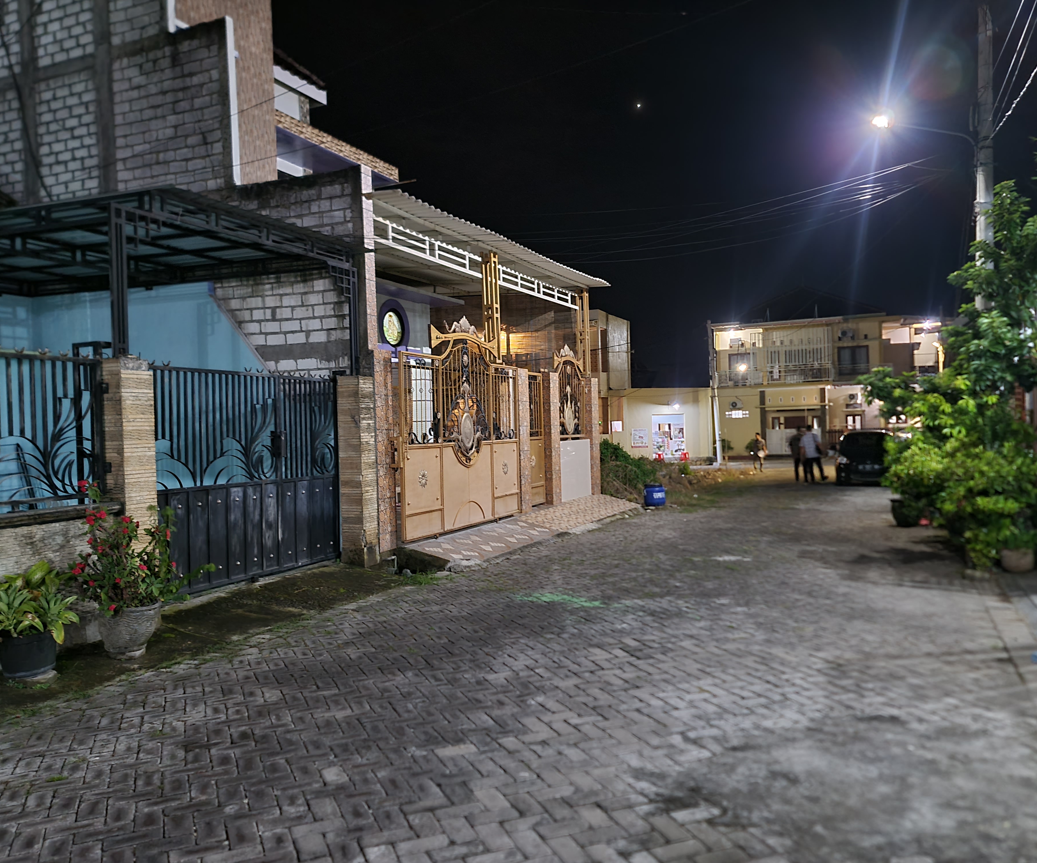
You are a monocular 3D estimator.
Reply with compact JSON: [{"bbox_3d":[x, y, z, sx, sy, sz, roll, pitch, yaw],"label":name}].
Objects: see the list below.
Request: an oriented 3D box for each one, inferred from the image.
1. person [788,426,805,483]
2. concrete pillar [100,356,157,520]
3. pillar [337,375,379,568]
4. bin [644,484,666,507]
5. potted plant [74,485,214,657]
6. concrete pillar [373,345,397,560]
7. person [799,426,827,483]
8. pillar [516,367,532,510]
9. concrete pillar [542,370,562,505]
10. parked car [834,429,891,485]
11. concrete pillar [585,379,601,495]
[{"bbox_3d":[8.210,0.652,24.600,0.480,1.650,0.380,-1,0,25],"label":"person"},{"bbox_3d":[-3.209,0.526,6.828,0.320,2.220,0.320,-1,0,25],"label":"concrete pillar"},{"bbox_3d":[-1.880,0.471,9.731,0.330,2.220,0.300,-1,0,25],"label":"pillar"},{"bbox_3d":[2.762,1.290,16.800,0.430,0.450,0.430,-2,0,0],"label":"bin"},{"bbox_3d":[-2.671,0.967,5.900,0.930,1.180,0.760,-2,0,-25],"label":"potted plant"},{"bbox_3d":[-1.673,0.218,9.750,0.250,2.380,0.390,-2,0,24],"label":"concrete pillar"},{"bbox_3d":[8.547,0.654,24.200,0.600,1.650,0.600,-2,0,17],"label":"person"},{"bbox_3d":[-0.011,0.151,13.700,0.250,2.360,0.410,-2,0,24],"label":"pillar"},{"bbox_3d":[0.517,0.137,14.979,0.350,2.350,0.400,-1,0,25],"label":"concrete pillar"},{"bbox_3d":[10.485,0.679,24.717,1.690,1.530,4.000,-1,0,25],"label":"parked car"},{"bbox_3d":[1.419,0.095,16.941,0.350,2.340,0.400,-1,0,25],"label":"concrete pillar"}]

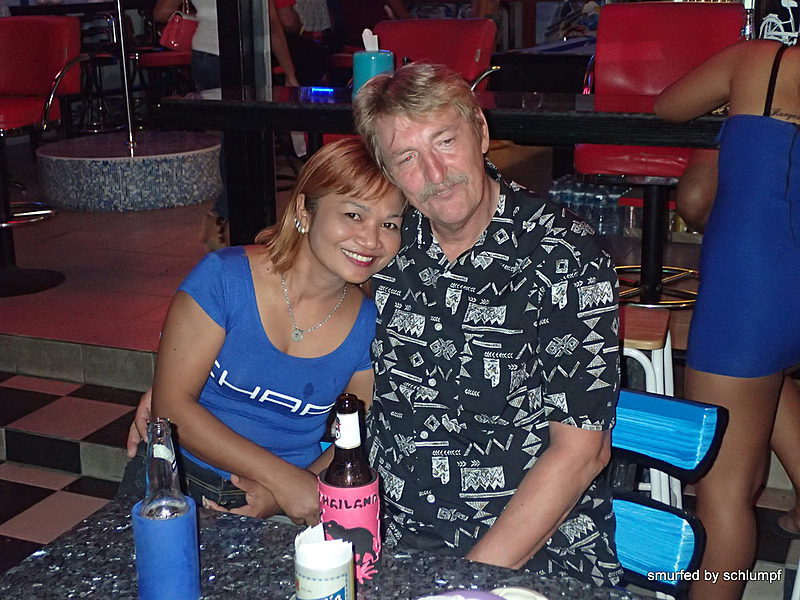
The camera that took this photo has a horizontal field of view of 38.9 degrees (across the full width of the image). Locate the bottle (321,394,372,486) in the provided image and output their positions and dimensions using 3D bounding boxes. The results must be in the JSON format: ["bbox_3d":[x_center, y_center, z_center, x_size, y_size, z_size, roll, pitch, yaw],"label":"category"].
[{"bbox_3d":[-0.065,0.237,1.453,0.062,0.233,0.062,-1,16,0],"label":"bottle"}]

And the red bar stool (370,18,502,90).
[{"bbox_3d":[0.054,-0.454,4.047,0.540,1.060,0.530,6,18,24],"label":"red bar stool"}]

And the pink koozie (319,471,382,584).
[{"bbox_3d":[-0.063,0.290,1.469,0.078,0.135,0.078,-2,16,-3],"label":"pink koozie"}]

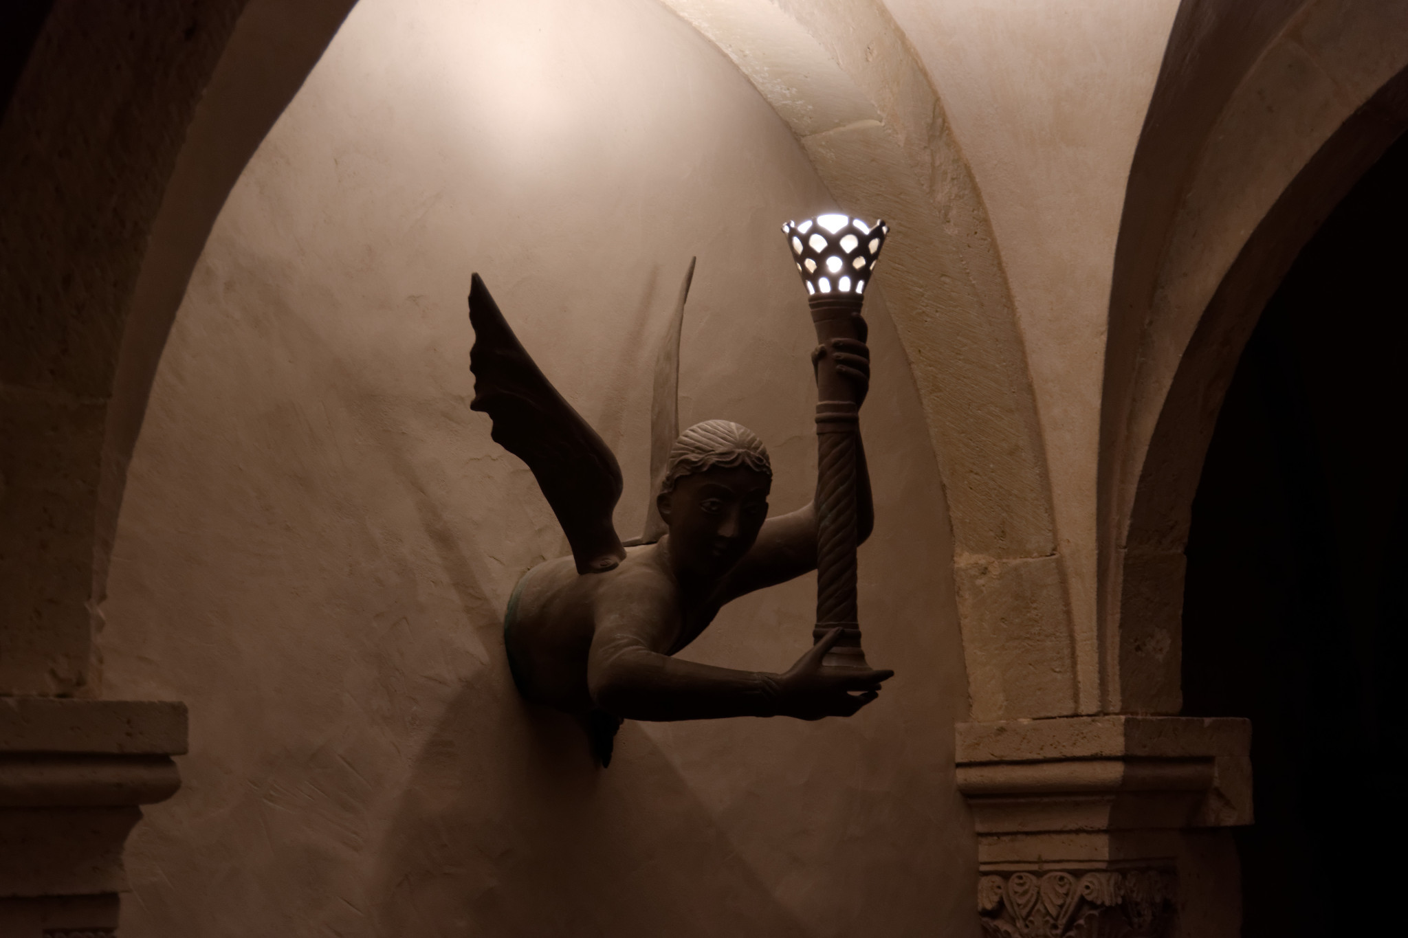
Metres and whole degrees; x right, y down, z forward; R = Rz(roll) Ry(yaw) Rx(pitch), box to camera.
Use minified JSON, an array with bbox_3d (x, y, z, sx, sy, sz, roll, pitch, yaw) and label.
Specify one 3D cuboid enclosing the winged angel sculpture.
[{"bbox_3d":[-0.003,0.056,5.300,0.640,0.780,0.640,-5,-8,39],"label":"winged angel sculpture"}]

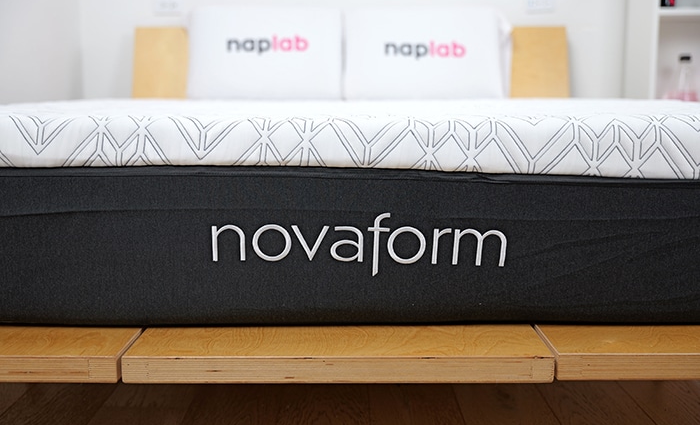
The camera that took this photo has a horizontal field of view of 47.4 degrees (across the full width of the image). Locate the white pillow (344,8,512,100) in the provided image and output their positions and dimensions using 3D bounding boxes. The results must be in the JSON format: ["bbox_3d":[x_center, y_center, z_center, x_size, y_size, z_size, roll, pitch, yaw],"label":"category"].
[{"bbox_3d":[0.315,-0.634,3.200,0.665,0.400,0.150,0,-15,0],"label":"white pillow"}]

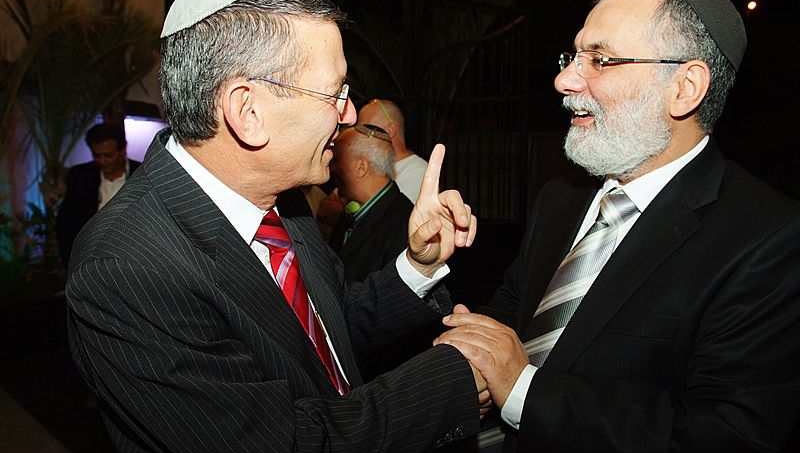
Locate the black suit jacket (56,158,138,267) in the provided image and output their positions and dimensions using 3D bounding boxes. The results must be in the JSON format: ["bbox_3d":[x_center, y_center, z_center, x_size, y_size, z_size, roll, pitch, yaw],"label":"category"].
[{"bbox_3d":[-1.290,0.080,2.940,0.520,0.750,0.290,-1,5,-13],"label":"black suit jacket"}]

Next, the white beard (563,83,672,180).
[{"bbox_3d":[0.270,-0.115,0.830,0.120,0.125,0.150,3,5,-6],"label":"white beard"}]

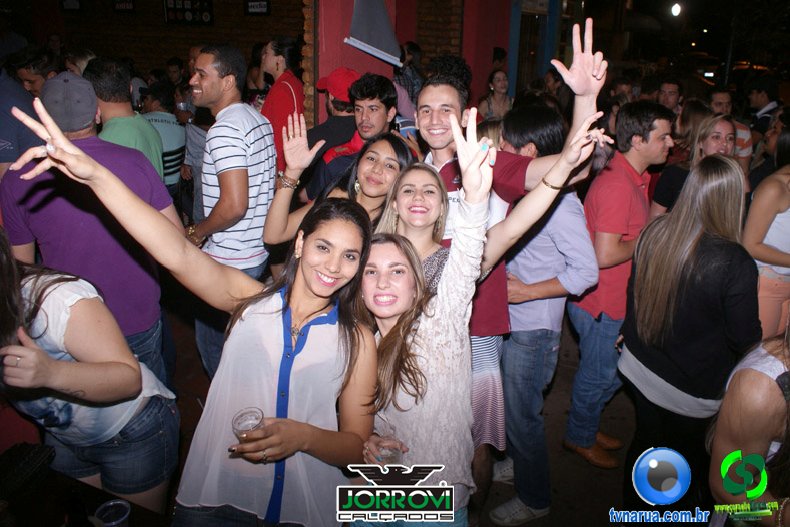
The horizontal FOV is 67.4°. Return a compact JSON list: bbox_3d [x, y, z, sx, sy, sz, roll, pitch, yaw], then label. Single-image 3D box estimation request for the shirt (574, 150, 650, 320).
[{"bbox_3d":[0.950,-0.125,2.560,0.310,0.710,0.470,7,16,21],"label":"shirt"}]

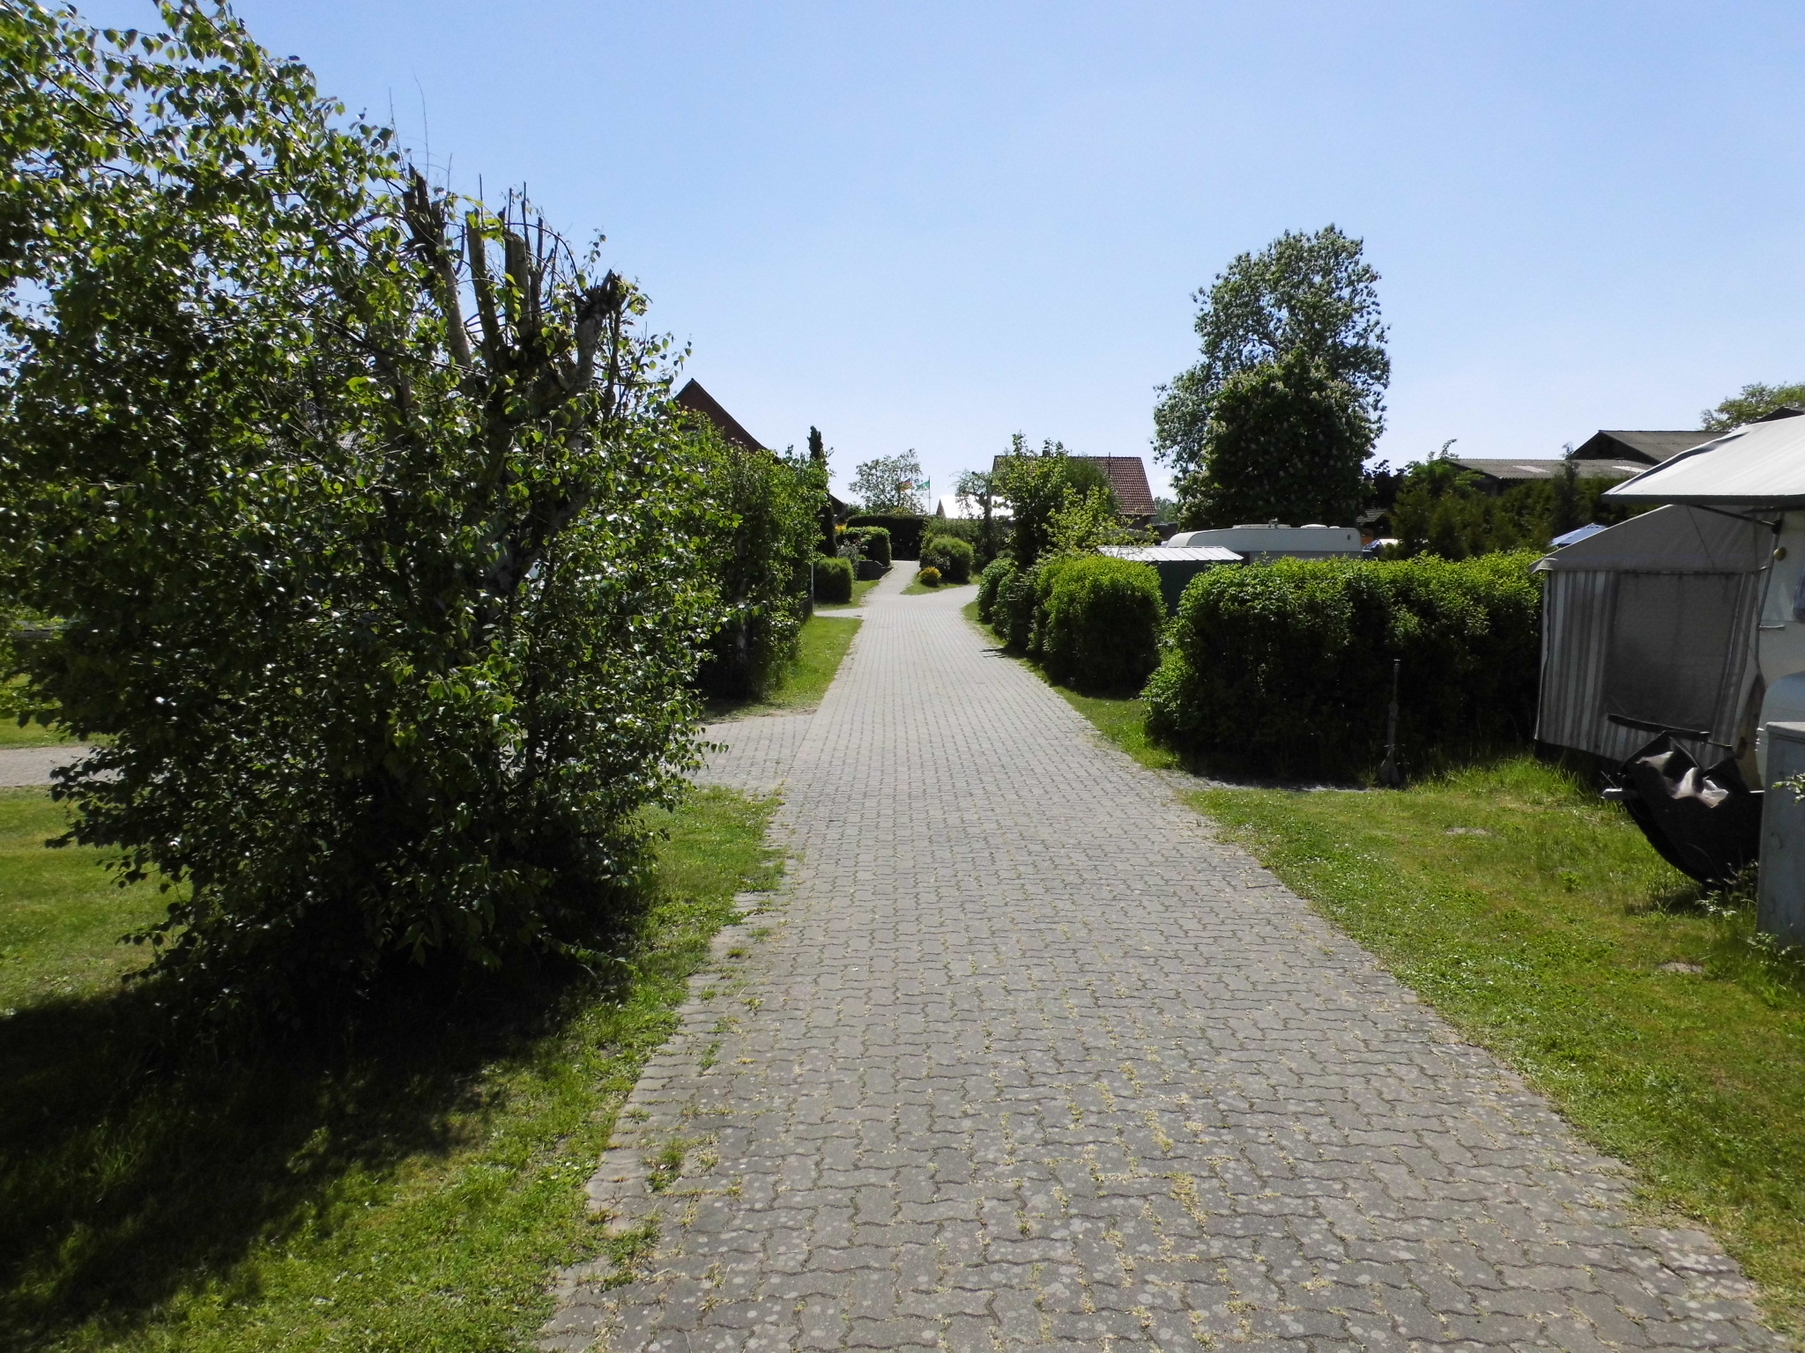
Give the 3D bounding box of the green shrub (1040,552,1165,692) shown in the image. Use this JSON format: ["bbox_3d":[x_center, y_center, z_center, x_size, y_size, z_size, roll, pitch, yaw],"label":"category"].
[{"bbox_3d":[2.673,-0.758,17.583,1.700,1.730,1.750,1,6,9],"label":"green shrub"}]

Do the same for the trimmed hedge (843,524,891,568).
[{"bbox_3d":[-1.520,-5.466,55.084,2.000,1.750,1.800,0,6,-2],"label":"trimmed hedge"}]

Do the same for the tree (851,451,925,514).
[{"bbox_3d":[-1.004,-11.402,88.366,5.000,7.600,5.000,0,6,-1],"label":"tree"}]

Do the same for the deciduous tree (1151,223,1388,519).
[{"bbox_3d":[20.638,-15.031,72.954,12.800,19.800,11.500,2,6,15],"label":"deciduous tree"}]

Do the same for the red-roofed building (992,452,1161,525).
[{"bbox_3d":[12.821,-13.121,98.357,12.800,7.400,9.000,0,6,0],"label":"red-roofed building"}]

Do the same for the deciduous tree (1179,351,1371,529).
[{"bbox_3d":[17.028,-9.500,59.511,8.700,10.600,8.200,2,6,16],"label":"deciduous tree"}]

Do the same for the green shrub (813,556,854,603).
[{"bbox_3d":[-2.333,-3.227,43.577,1.420,1.600,1.400,0,6,-3],"label":"green shrub"}]

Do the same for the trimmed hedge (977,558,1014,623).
[{"bbox_3d":[2.487,-2.185,33.080,1.200,1.670,1.300,0,6,4],"label":"trimmed hedge"}]

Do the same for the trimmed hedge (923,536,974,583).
[{"bbox_3d":[1.809,-4.792,53.094,2.120,1.950,2.000,0,6,2],"label":"trimmed hedge"}]

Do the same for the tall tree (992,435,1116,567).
[{"bbox_3d":[4.216,-4.091,36.251,3.500,5.200,3.200,1,6,7],"label":"tall tree"}]

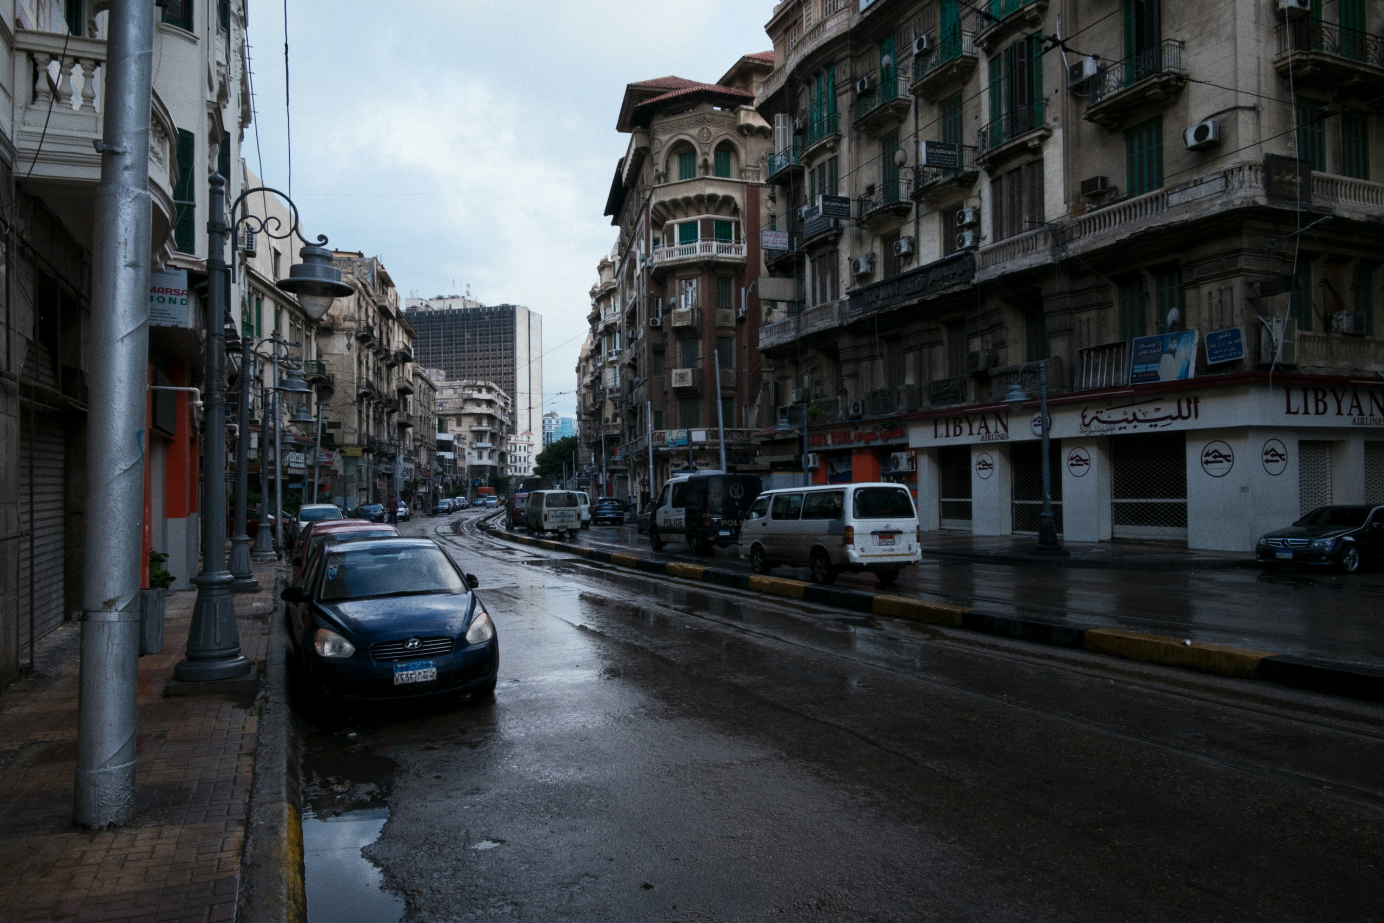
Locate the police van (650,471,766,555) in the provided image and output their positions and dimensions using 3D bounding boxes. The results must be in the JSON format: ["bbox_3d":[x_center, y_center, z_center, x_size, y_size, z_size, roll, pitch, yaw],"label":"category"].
[{"bbox_3d":[0.302,1.599,28.965,1.980,2.420,5.200,0,-2,-22],"label":"police van"}]

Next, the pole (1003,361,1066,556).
[{"bbox_3d":[8.570,-0.053,23.248,1.550,4.750,0.700,0,-2,-24],"label":"pole"}]

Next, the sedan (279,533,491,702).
[{"bbox_3d":[-3.214,1.536,9.565,1.700,1.470,4.270,0,-2,-26],"label":"sedan"}]

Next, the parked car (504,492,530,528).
[{"bbox_3d":[-9.015,2.566,49.149,1.550,1.850,3.750,0,-2,-20],"label":"parked car"}]

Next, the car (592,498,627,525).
[{"bbox_3d":[-5.211,2.839,53.541,1.770,1.500,4.300,0,-2,-17],"label":"car"}]

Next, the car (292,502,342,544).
[{"bbox_3d":[-12.519,2.279,31.151,1.700,1.530,4.200,0,-2,-27],"label":"car"}]

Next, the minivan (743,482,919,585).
[{"bbox_3d":[2.770,1.470,20.123,1.690,1.970,4.670,0,-2,-25],"label":"minivan"}]

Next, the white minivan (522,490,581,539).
[{"bbox_3d":[-5.760,2.152,37.955,1.540,1.880,3.750,0,-2,-22],"label":"white minivan"}]

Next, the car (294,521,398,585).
[{"bbox_3d":[-5.197,1.695,14.158,1.680,1.480,4.200,0,-2,-25],"label":"car"}]

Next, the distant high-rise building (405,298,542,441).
[{"bbox_3d":[-95.076,-26.181,402.998,53.000,83.000,22.000,-1,-2,17],"label":"distant high-rise building"}]

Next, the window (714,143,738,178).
[{"bbox_3d":[2.247,-19.551,60.808,1.600,2.300,0.400,0,-2,-20],"label":"window"}]

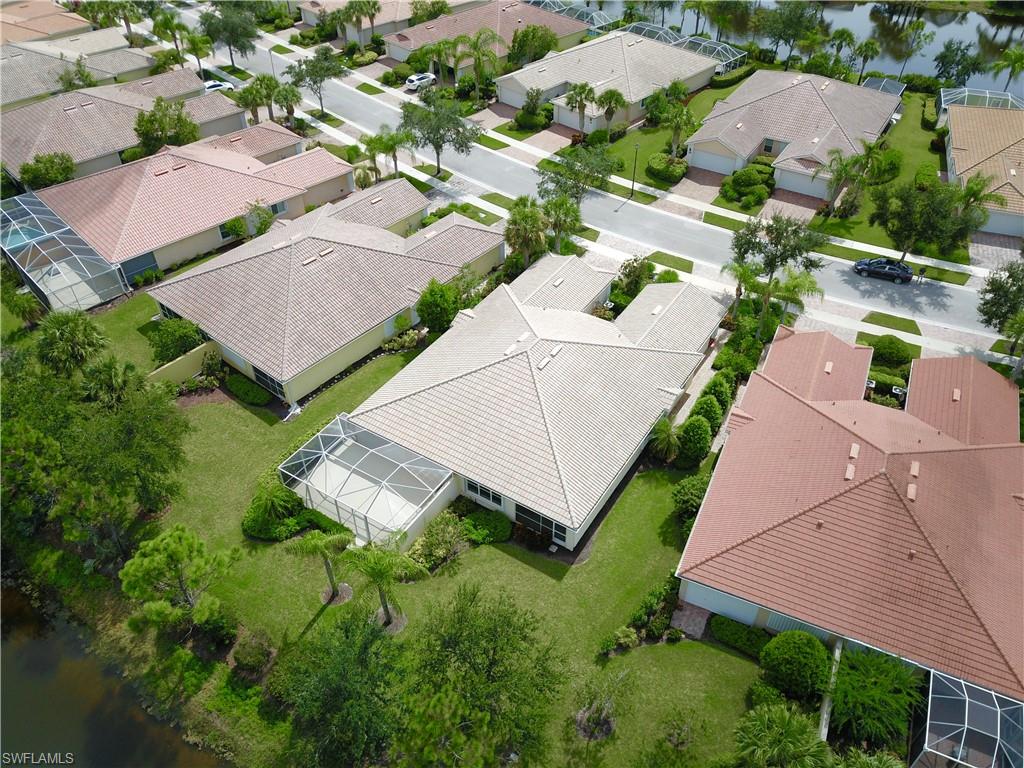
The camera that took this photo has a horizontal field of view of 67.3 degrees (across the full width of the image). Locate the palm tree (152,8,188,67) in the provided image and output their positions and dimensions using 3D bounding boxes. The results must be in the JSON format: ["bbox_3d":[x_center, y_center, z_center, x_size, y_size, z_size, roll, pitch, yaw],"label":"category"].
[{"bbox_3d":[-44.094,-44.719,100.621,4.280,7.800,4.280,-15,44,-17],"label":"palm tree"}]

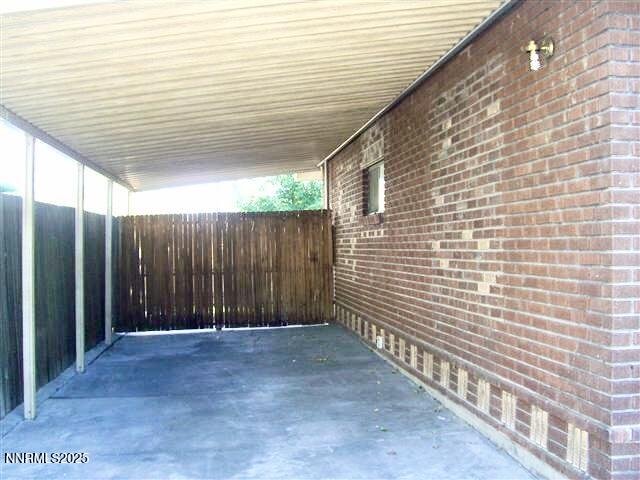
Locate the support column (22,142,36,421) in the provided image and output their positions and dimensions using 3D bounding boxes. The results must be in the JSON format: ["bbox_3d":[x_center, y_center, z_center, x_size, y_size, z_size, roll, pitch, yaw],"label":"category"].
[{"bbox_3d":[-2.183,0.274,5.277,0.075,2.163,0.075,-1,-1,-8],"label":"support column"}]

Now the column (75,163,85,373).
[{"bbox_3d":[-2.448,0.286,7.168,0.075,2.132,0.075,-1,-1,-8],"label":"column"}]

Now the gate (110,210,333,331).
[{"bbox_3d":[-1.411,0.468,10.628,3.208,1.747,0.090,-1,-1,-8],"label":"gate"}]

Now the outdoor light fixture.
[{"bbox_3d":[1.137,-0.967,3.661,0.132,0.168,0.116,-1,-1,-8],"label":"outdoor light fixture"}]

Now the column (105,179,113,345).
[{"bbox_3d":[-2.705,0.282,9.000,0.075,2.114,0.075,-1,-1,-8],"label":"column"}]

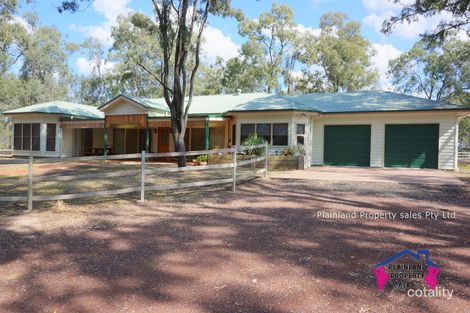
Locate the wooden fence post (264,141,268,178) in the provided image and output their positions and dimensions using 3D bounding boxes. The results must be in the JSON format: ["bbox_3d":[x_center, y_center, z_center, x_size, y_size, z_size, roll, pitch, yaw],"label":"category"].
[{"bbox_3d":[1.075,0.110,12.100,0.090,1.230,0.090,1,0,22],"label":"wooden fence post"}]

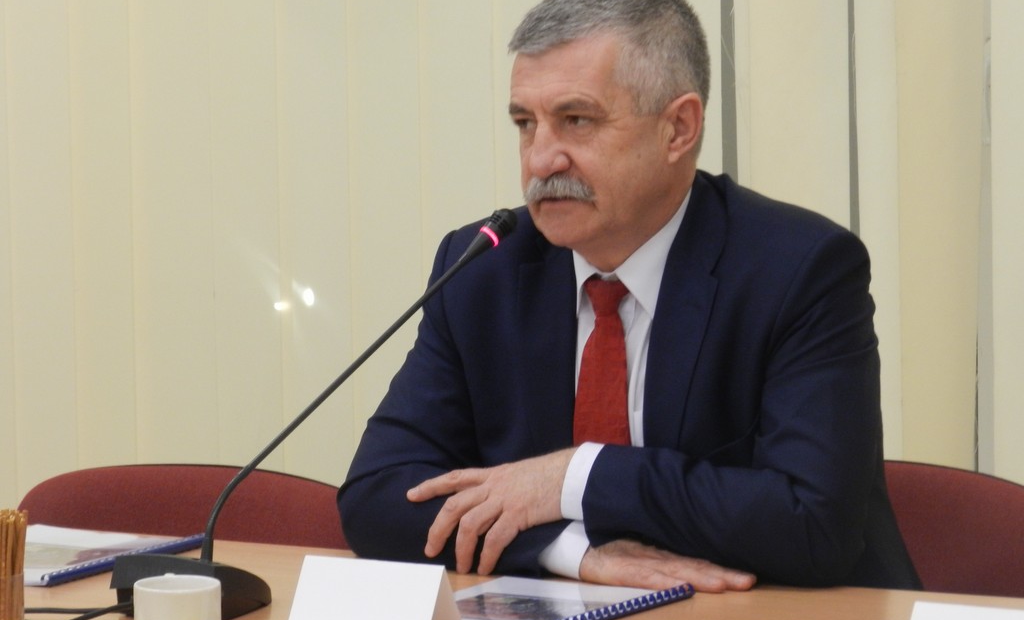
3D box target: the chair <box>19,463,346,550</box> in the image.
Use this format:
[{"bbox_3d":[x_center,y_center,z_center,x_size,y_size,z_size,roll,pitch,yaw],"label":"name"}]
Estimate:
[{"bbox_3d":[-0.425,0.604,5.865,0.530,0.820,0.560,3,9,26],"label":"chair"}]

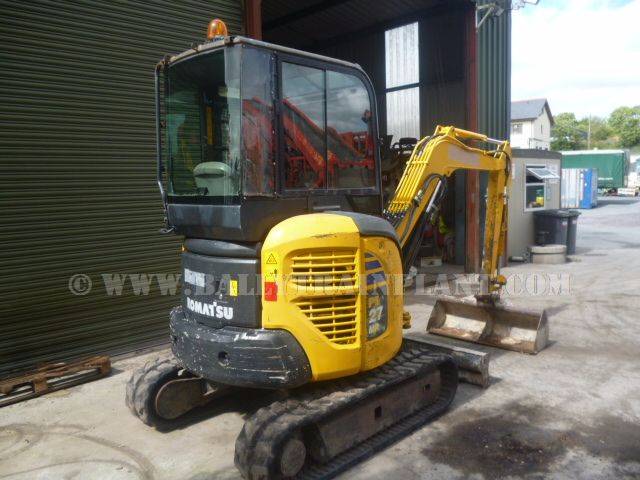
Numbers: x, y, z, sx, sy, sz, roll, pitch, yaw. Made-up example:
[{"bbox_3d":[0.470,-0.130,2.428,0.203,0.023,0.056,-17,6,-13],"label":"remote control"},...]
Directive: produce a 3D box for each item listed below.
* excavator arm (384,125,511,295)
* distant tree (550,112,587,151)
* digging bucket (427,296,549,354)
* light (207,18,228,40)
[{"bbox_3d":[1.355,-0.216,5.195,0.340,1.780,2.330,5,7,42],"label":"excavator arm"},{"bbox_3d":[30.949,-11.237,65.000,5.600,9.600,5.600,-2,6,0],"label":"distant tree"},{"bbox_3d":[1.745,0.857,5.450,1.180,0.400,0.390,3,8,42],"label":"digging bucket"},{"bbox_3d":[-0.673,-1.376,3.400,0.138,0.170,0.138,-2,6,0],"label":"light"}]

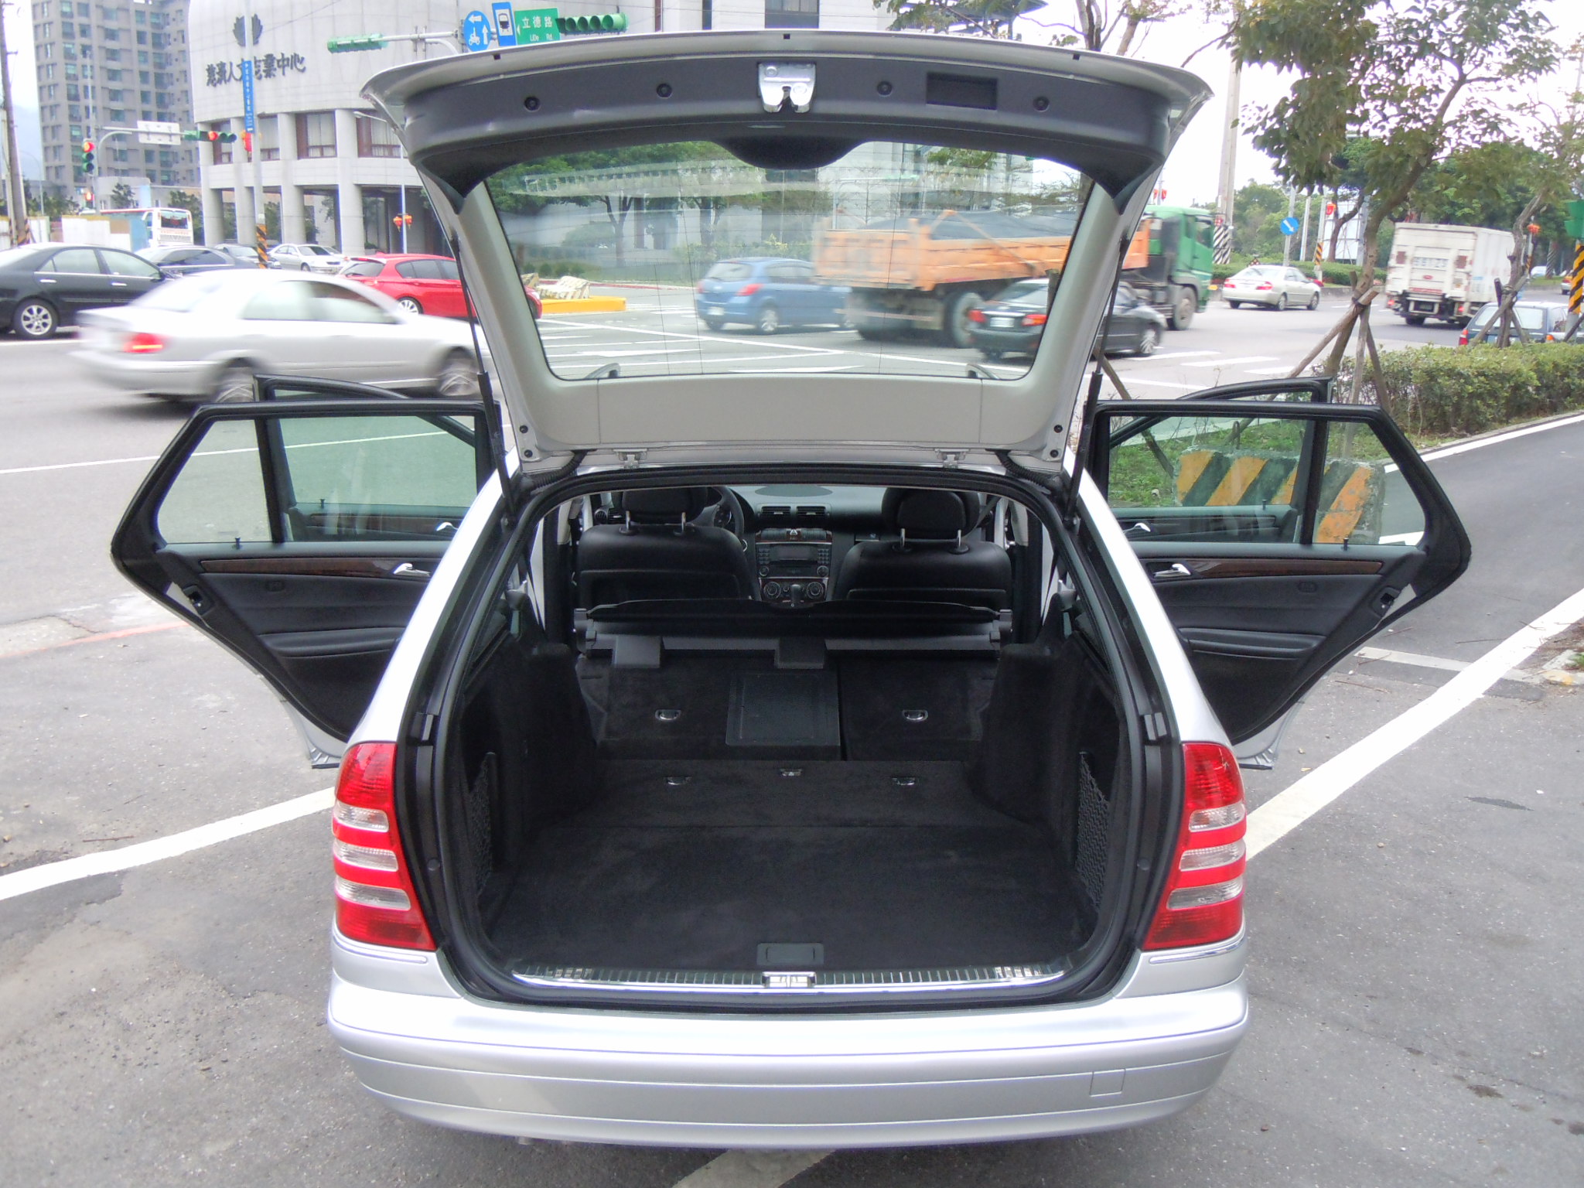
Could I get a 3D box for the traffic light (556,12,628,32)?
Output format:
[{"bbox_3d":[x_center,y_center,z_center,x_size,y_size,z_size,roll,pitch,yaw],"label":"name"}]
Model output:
[{"bbox_3d":[-3.846,-11.032,26.500,1.500,0.330,0.400,11,17,34],"label":"traffic light"}]

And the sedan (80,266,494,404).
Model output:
[{"bbox_3d":[-5.400,-2.900,15.400,1.710,1.460,4.550,15,20,42],"label":"sedan"}]

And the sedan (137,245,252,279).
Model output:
[{"bbox_3d":[-16.904,-8.814,37.679,1.800,1.450,4.700,13,18,39],"label":"sedan"}]

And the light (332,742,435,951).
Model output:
[{"bbox_3d":[-0.707,0.438,2.433,0.190,0.370,0.200,3,14,8],"label":"light"}]

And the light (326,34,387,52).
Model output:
[{"bbox_3d":[-9.556,-12.129,30.200,1.500,0.330,0.400,12,17,35],"label":"light"}]

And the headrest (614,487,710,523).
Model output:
[{"bbox_3d":[-0.389,-0.305,4.050,0.285,0.200,0.130,1,14,0],"label":"headrest"}]

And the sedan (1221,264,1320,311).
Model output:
[{"bbox_3d":[16.550,-10.450,47.000,1.790,1.480,4.750,13,18,38],"label":"sedan"}]

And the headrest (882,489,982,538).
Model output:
[{"bbox_3d":[0.413,-0.261,4.050,0.285,0.200,0.130,1,14,0],"label":"headrest"}]

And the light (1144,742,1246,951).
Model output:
[{"bbox_3d":[0.702,0.438,2.433,0.190,0.370,0.200,-1,14,-8],"label":"light"}]

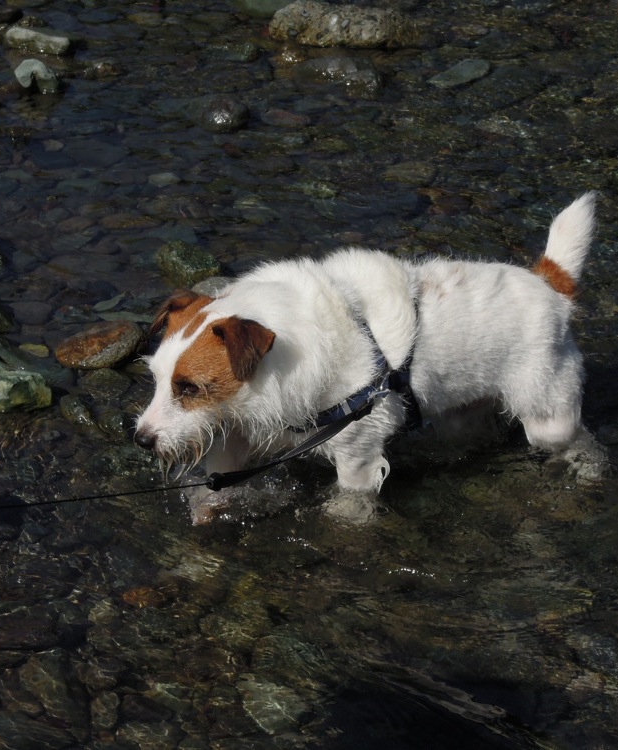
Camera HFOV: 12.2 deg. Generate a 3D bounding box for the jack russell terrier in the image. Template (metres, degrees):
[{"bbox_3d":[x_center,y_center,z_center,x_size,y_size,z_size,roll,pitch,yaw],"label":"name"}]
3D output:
[{"bbox_3d":[0.062,-0.018,3.240,0.510,0.355,0.190,-10,31,-17],"label":"jack russell terrier"}]

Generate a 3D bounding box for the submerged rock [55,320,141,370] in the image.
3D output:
[{"bbox_3d":[-0.261,-0.038,3.595,0.112,0.052,0.078,-10,28,-20],"label":"submerged rock"}]

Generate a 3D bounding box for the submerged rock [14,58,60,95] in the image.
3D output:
[{"bbox_3d":[-0.419,-0.459,4.446,0.070,0.052,0.055,0,26,0],"label":"submerged rock"}]

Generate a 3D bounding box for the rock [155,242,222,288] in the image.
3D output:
[{"bbox_3d":[-0.156,-0.144,3.743,0.085,0.052,0.070,0,29,0],"label":"rock"}]

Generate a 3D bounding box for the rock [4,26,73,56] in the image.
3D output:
[{"bbox_3d":[-0.410,-0.505,4.378,0.106,0.039,0.056,0,29,0],"label":"rock"}]

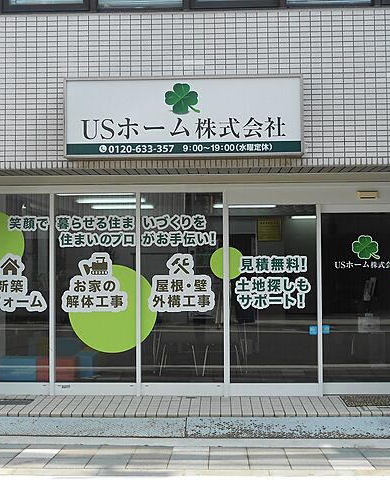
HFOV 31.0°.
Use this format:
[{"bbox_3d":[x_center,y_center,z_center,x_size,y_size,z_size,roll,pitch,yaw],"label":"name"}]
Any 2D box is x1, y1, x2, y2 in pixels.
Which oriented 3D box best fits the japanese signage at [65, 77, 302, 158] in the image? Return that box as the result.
[{"bbox_3d":[-0.106,-1.136,6.544,2.203,0.742,0.180,0,-3,2],"label":"japanese signage"}]

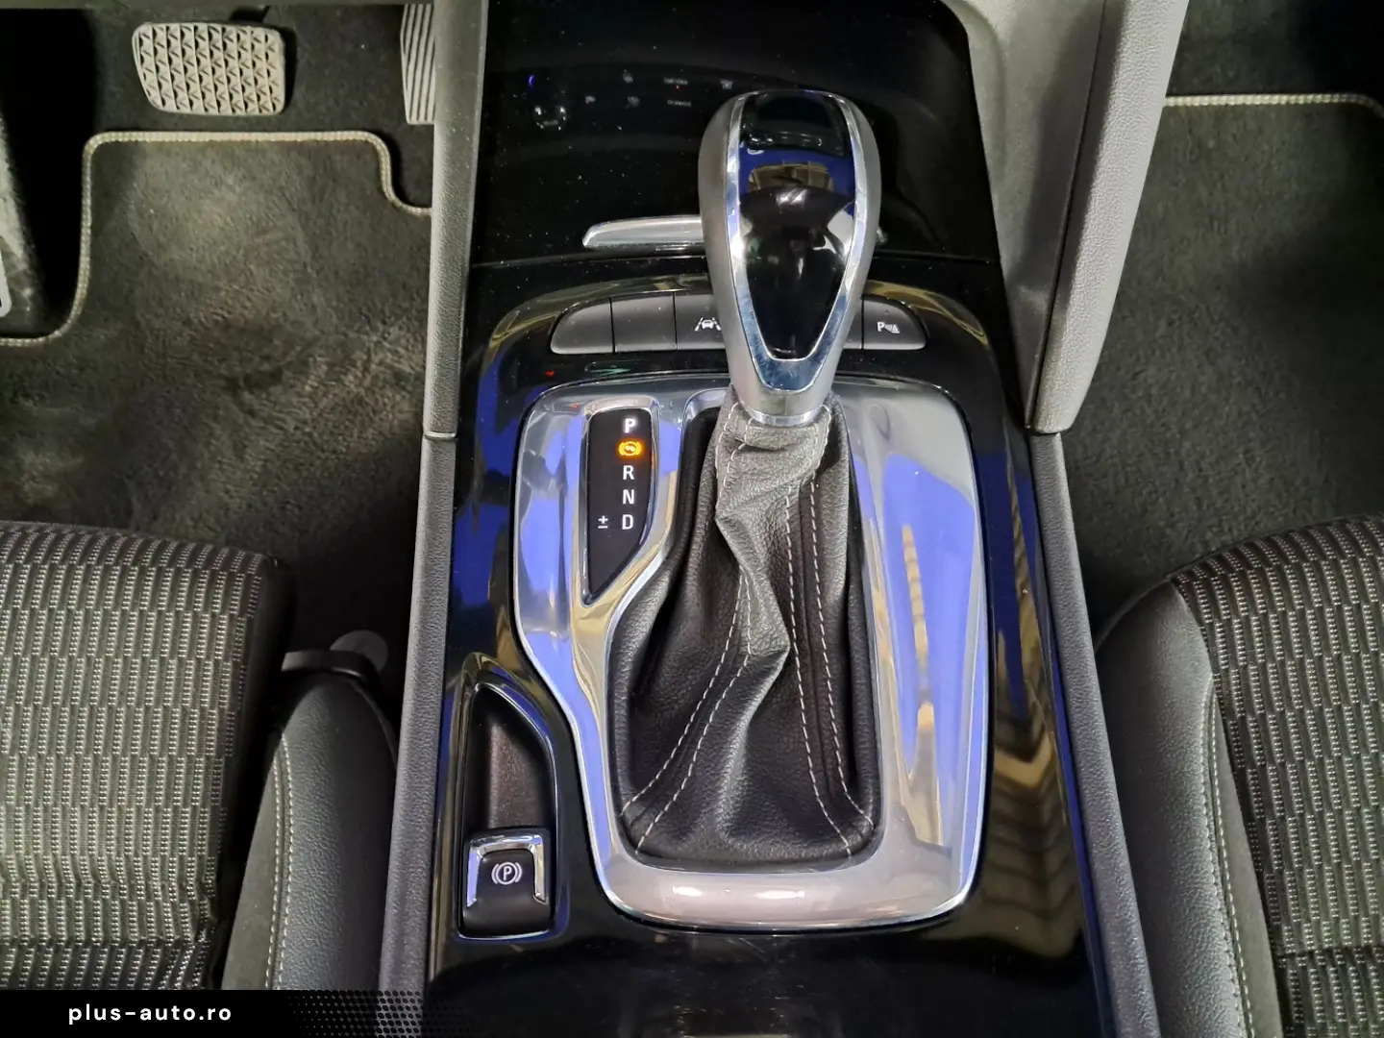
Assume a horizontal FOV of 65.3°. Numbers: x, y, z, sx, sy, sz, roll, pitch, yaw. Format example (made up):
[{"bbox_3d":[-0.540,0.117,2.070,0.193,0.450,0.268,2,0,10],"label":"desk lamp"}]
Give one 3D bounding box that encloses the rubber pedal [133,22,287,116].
[{"bbox_3d":[-0.331,-0.313,0.749,0.104,0.064,0.022,-1,27,-3],"label":"rubber pedal"}]

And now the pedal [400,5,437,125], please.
[{"bbox_3d":[-0.186,-0.349,0.785,0.050,0.118,0.025,-1,27,-3],"label":"pedal"}]

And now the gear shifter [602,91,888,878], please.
[{"bbox_3d":[0.022,-0.006,0.352,0.100,0.168,0.215,-1,70,-3],"label":"gear shifter"}]

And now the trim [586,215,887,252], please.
[{"bbox_3d":[0.018,-0.123,0.465,0.132,0.013,0.013,-1,47,-3],"label":"trim"}]

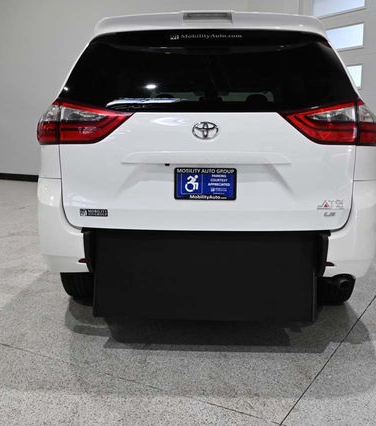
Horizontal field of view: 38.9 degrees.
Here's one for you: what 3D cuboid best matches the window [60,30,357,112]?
[{"bbox_3d":[0.097,-0.717,2.743,1.510,0.480,0.130,1,-18,3],"label":"window"}]

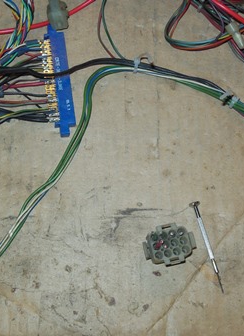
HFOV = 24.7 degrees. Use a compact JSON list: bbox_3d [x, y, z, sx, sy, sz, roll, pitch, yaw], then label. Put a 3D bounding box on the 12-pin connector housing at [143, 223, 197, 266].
[{"bbox_3d":[0.035,0.057,0.405,0.035,0.027,0.029,-12,76,-3],"label":"12-pin connector housing"}]

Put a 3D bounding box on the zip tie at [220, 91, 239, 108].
[{"bbox_3d":[0.088,-0.052,0.441,0.004,0.008,0.011,27,77,7],"label":"zip tie"}]

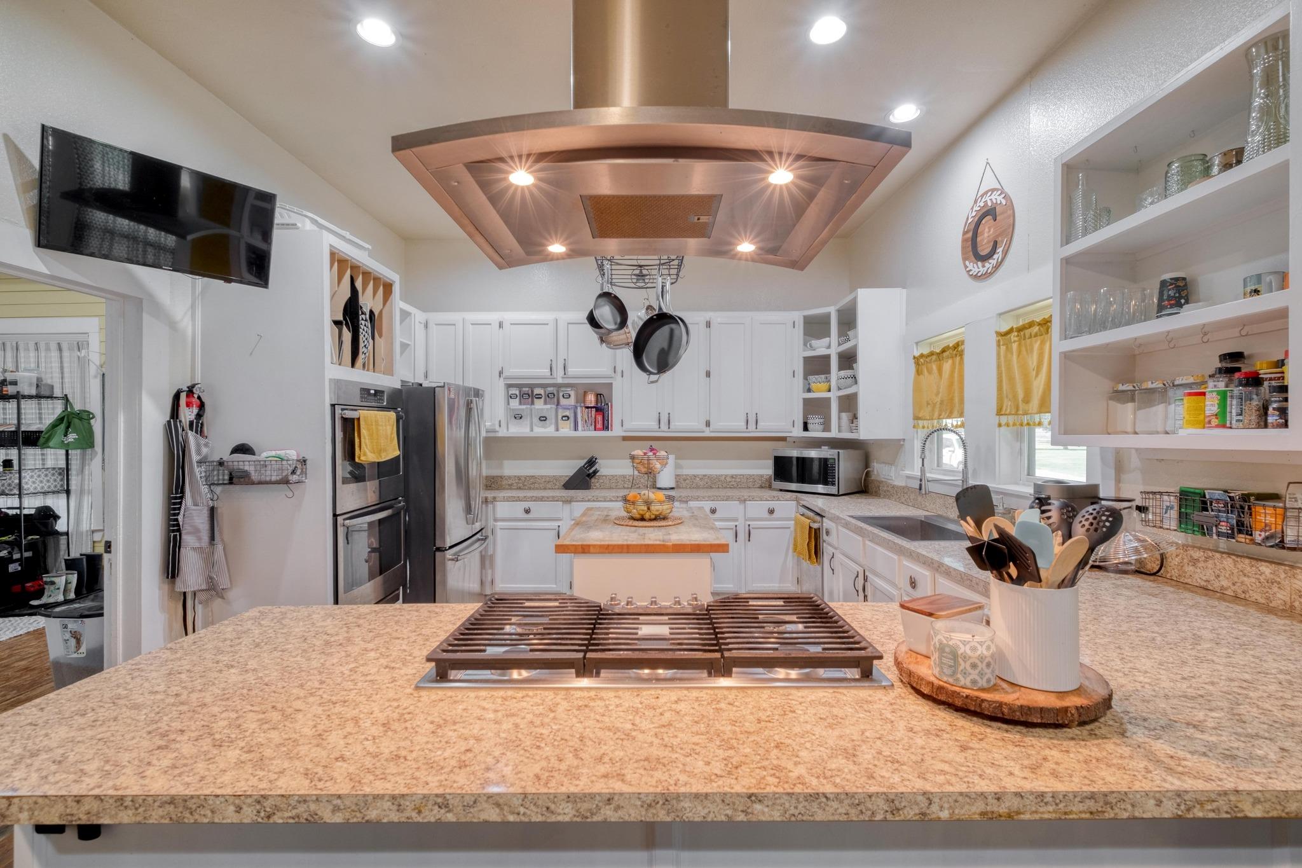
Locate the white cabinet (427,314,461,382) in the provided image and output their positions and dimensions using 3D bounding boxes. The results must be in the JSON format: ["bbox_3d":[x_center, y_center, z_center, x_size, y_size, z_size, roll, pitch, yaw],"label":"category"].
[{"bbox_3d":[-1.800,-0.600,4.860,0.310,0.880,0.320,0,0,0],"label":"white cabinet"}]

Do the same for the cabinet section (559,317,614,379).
[{"bbox_3d":[-0.525,-0.712,4.640,0.445,0.508,0.320,0,0,0],"label":"cabinet section"}]

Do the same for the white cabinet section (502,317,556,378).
[{"bbox_3d":[-1.006,-0.712,4.640,0.450,0.508,0.320,0,0,0],"label":"white cabinet section"}]

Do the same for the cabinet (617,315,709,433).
[{"bbox_3d":[0.113,-0.500,4.610,0.755,0.985,0.340,0,0,0],"label":"cabinet"}]

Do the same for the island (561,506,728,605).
[{"bbox_3d":[-0.035,0.943,2.985,0.765,0.914,1.160,0,0,0],"label":"island"}]

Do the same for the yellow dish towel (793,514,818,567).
[{"bbox_3d":[1.075,0.730,3.800,0.065,0.300,0.410,0,0,0],"label":"yellow dish towel"}]

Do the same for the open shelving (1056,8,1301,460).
[{"bbox_3d":[1.615,-0.482,1.600,0.320,1.050,0.770,0,0,0],"label":"open shelving"}]

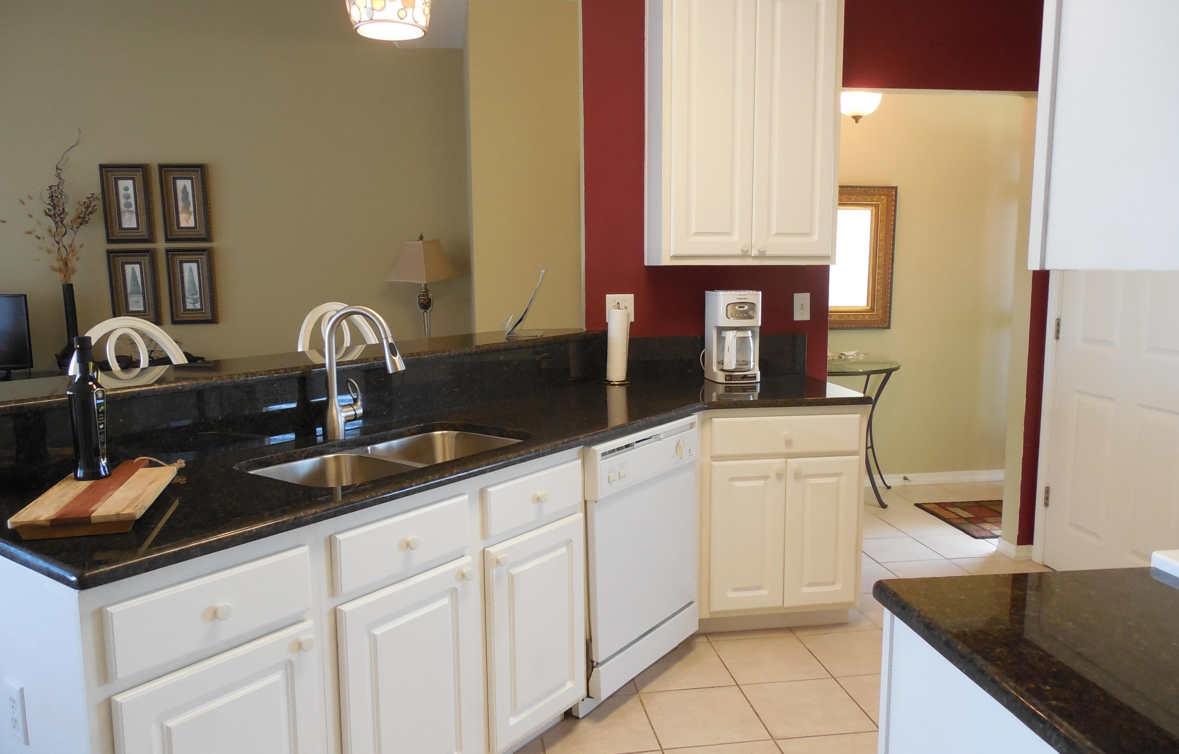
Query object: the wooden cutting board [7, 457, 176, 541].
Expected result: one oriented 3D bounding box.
[{"bbox_3d":[-0.930,0.231,1.650,0.198,0.043,0.440,-2,7,-15],"label":"wooden cutting board"}]

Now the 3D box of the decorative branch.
[{"bbox_3d":[-3.263,-1.022,5.157,0.540,0.919,0.400,-2,7,-8],"label":"decorative branch"}]

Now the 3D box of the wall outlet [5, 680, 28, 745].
[{"bbox_3d":[-1.036,0.603,1.536,0.072,0.114,0.008,5,9,37],"label":"wall outlet"}]

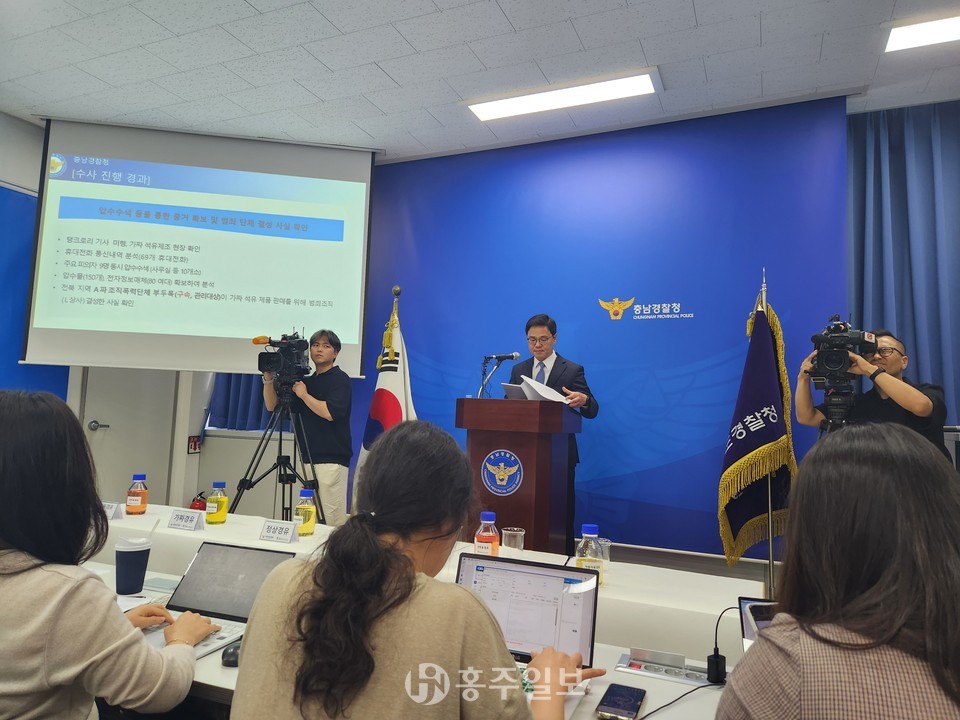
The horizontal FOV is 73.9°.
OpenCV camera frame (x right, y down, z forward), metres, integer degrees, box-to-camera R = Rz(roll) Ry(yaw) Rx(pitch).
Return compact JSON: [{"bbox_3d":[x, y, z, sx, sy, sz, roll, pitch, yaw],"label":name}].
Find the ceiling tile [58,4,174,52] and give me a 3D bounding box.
[{"bbox_3d":[-2.030,-1.839,3.572,0.600,0.018,0.300,0,-5,24],"label":"ceiling tile"}]

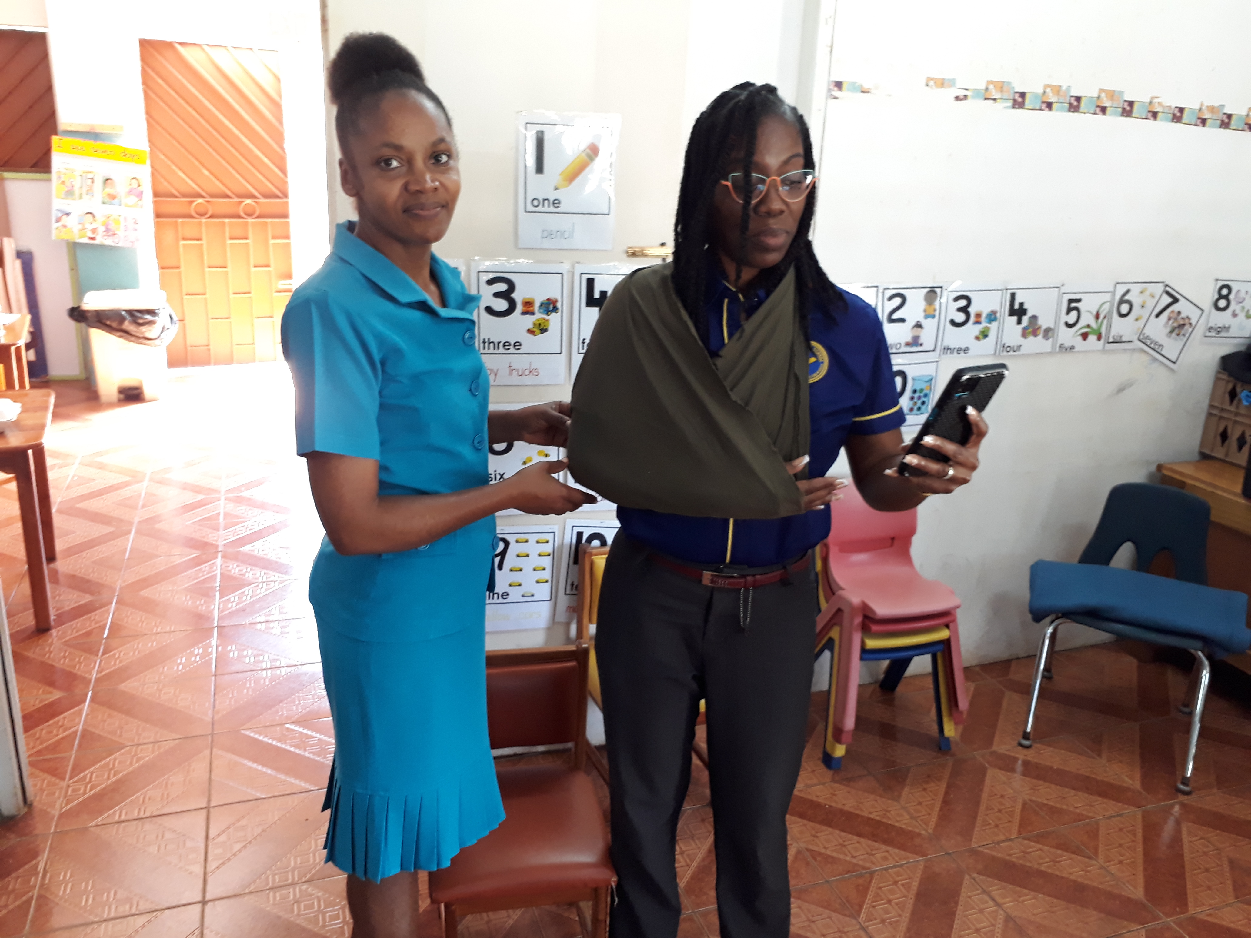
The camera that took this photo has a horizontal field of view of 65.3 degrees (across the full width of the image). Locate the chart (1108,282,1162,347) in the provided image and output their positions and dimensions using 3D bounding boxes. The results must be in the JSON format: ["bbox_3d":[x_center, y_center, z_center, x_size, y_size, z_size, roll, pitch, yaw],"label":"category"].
[{"bbox_3d":[1.592,-0.474,3.036,0.192,0.204,0.008,-5,19,-20],"label":"chart"}]

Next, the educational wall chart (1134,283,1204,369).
[{"bbox_3d":[1.728,-0.449,3.097,0.202,0.210,0.008,21,8,-26],"label":"educational wall chart"}]

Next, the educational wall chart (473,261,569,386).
[{"bbox_3d":[-0.244,-0.335,2.264,0.222,0.289,0.008,-2,18,-16],"label":"educational wall chart"}]

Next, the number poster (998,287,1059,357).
[{"bbox_3d":[1.199,-0.437,2.895,0.202,0.202,0.008,-5,19,-20],"label":"number poster"}]

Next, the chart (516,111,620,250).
[{"bbox_3d":[-0.129,-0.645,2.199,0.226,0.293,0.008,-3,18,-16],"label":"chart"}]

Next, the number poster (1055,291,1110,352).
[{"bbox_3d":[1.395,-0.446,2.969,0.188,0.184,0.008,-5,19,-20],"label":"number poster"}]

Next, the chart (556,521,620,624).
[{"bbox_3d":[-0.057,0.268,2.516,0.223,0.287,0.008,2,17,-17],"label":"chart"}]

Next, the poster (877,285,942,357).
[{"bbox_3d":[0.807,-0.416,2.749,0.200,0.194,0.008,-5,19,-20],"label":"poster"}]

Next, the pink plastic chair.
[{"bbox_3d":[0.717,0.388,2.712,0.420,0.680,0.410,-3,18,-20],"label":"pink plastic chair"}]

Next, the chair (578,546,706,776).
[{"bbox_3d":[0.073,0.520,2.394,0.315,0.640,0.380,-5,19,-24],"label":"chair"}]

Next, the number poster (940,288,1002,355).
[{"bbox_3d":[1.004,-0.425,2.823,0.198,0.197,0.008,-5,19,-20],"label":"number poster"}]

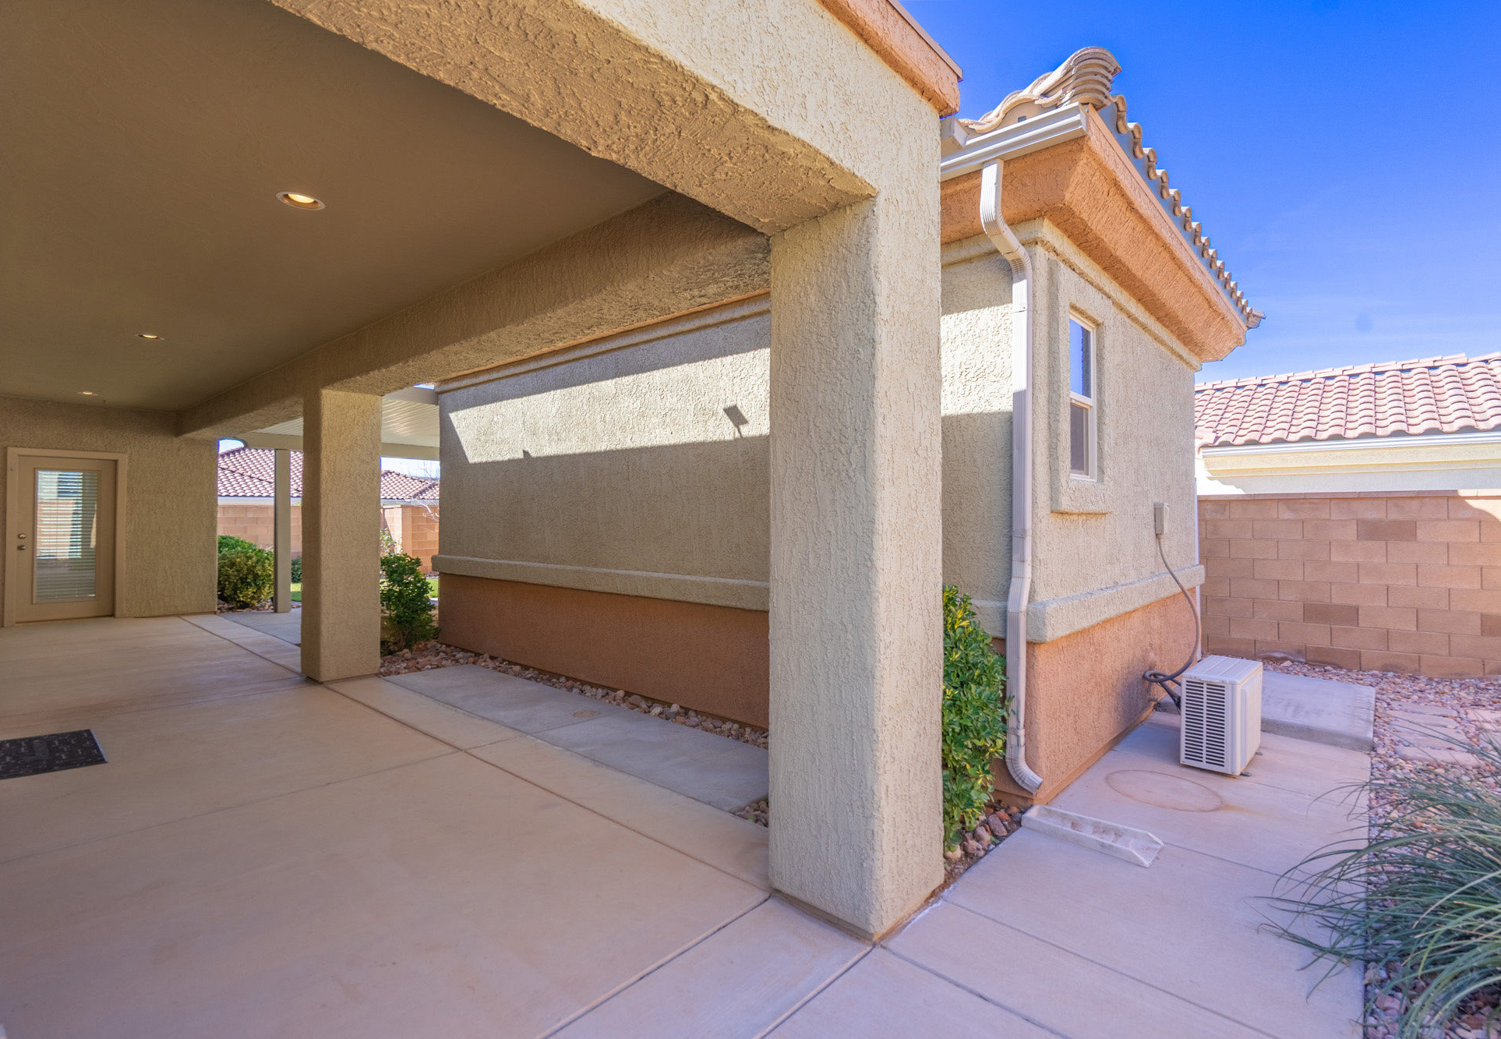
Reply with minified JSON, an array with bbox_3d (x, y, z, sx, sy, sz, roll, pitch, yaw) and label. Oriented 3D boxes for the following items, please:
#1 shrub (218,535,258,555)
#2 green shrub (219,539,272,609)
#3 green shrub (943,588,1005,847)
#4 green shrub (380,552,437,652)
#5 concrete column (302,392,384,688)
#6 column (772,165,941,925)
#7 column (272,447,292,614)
[{"bbox_3d":[-8.750,0.800,11.700,1.050,1.000,1.050,0,0,41],"label":"shrub"},{"bbox_3d":[-7.850,0.840,10.750,1.000,0.920,1.000,0,0,41],"label":"green shrub"},{"bbox_3d":[0.757,0.791,3.156,0.780,1.080,0.750,0,0,41],"label":"green shrub"},{"bbox_3d":[-3.533,0.858,7.076,0.700,0.970,0.700,0,0,41],"label":"green shrub"},{"bbox_3d":[-3.526,0.141,5.997,0.475,2.390,0.480,0,0,41],"label":"concrete column"},{"bbox_3d":[0.380,0.145,2.549,0.475,2.390,0.480,0,0,41],"label":"column"},{"bbox_3d":[-6.548,0.171,9.713,0.150,2.257,0.150,0,0,41],"label":"column"}]

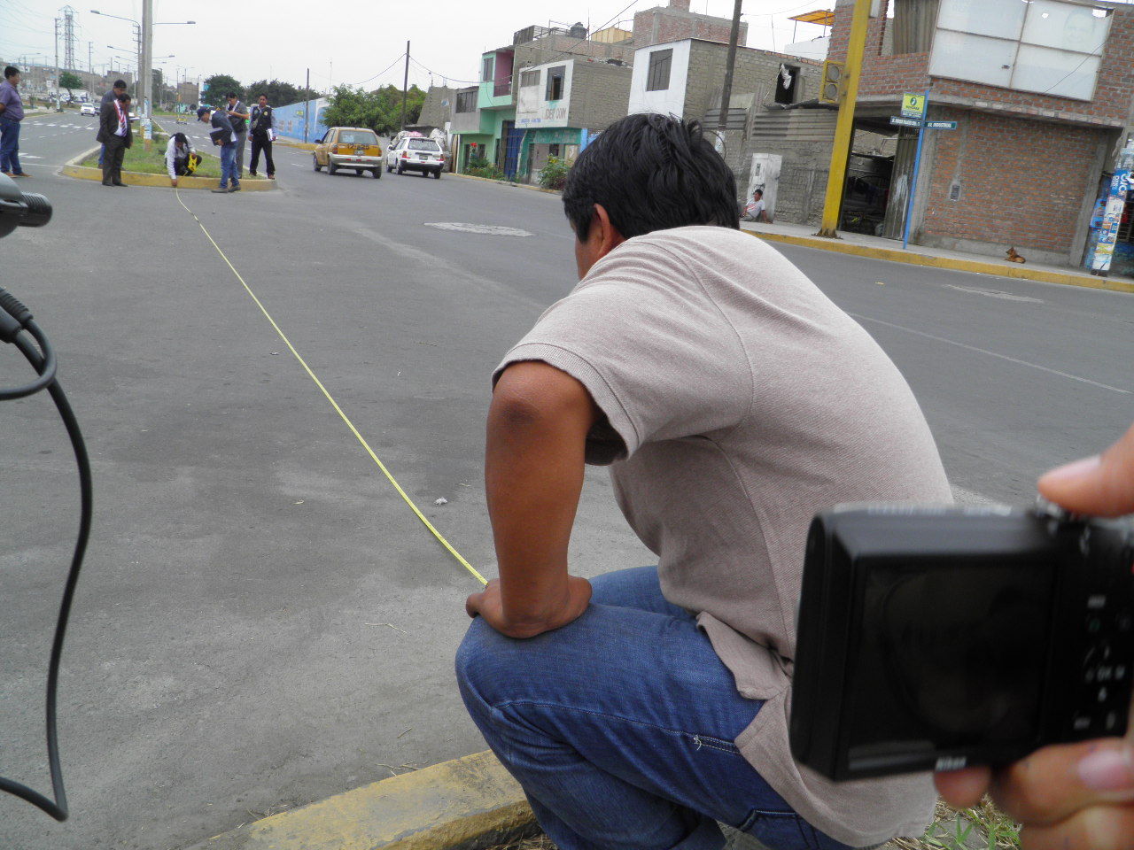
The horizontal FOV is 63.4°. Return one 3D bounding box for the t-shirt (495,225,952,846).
[{"bbox_3d":[0.216,0.117,1.146,0.370,0.650,0.460,-12,2,38],"label":"t-shirt"}]

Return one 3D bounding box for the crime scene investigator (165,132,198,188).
[{"bbox_3d":[-7.549,-5.200,17.947,0.600,0.980,0.700,-7,21,-37],"label":"crime scene investigator"}]

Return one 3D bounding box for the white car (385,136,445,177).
[{"bbox_3d":[-6.044,-10.618,36.134,1.670,1.430,4.250,0,17,-19],"label":"white car"}]

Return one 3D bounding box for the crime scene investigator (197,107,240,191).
[{"bbox_3d":[-6.654,-5.261,17.487,0.800,1.450,0.500,-3,19,-29],"label":"crime scene investigator"}]

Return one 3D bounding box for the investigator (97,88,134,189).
[{"bbox_3d":[-8.116,-5.153,16.492,0.420,1.600,0.500,9,17,11],"label":"investigator"}]

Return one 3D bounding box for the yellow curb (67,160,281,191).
[{"bbox_3d":[-7.619,-4.762,17.862,3.900,0.180,1.250,-4,19,-30],"label":"yellow curb"}]

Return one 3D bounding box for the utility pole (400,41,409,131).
[{"bbox_3d":[-8.948,-17.896,50.627,0.220,6.258,0.220,2,17,-11],"label":"utility pole"}]

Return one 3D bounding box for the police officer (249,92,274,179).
[{"bbox_3d":[-6.554,-6.193,19.699,0.520,1.670,0.360,0,17,-18],"label":"police officer"}]

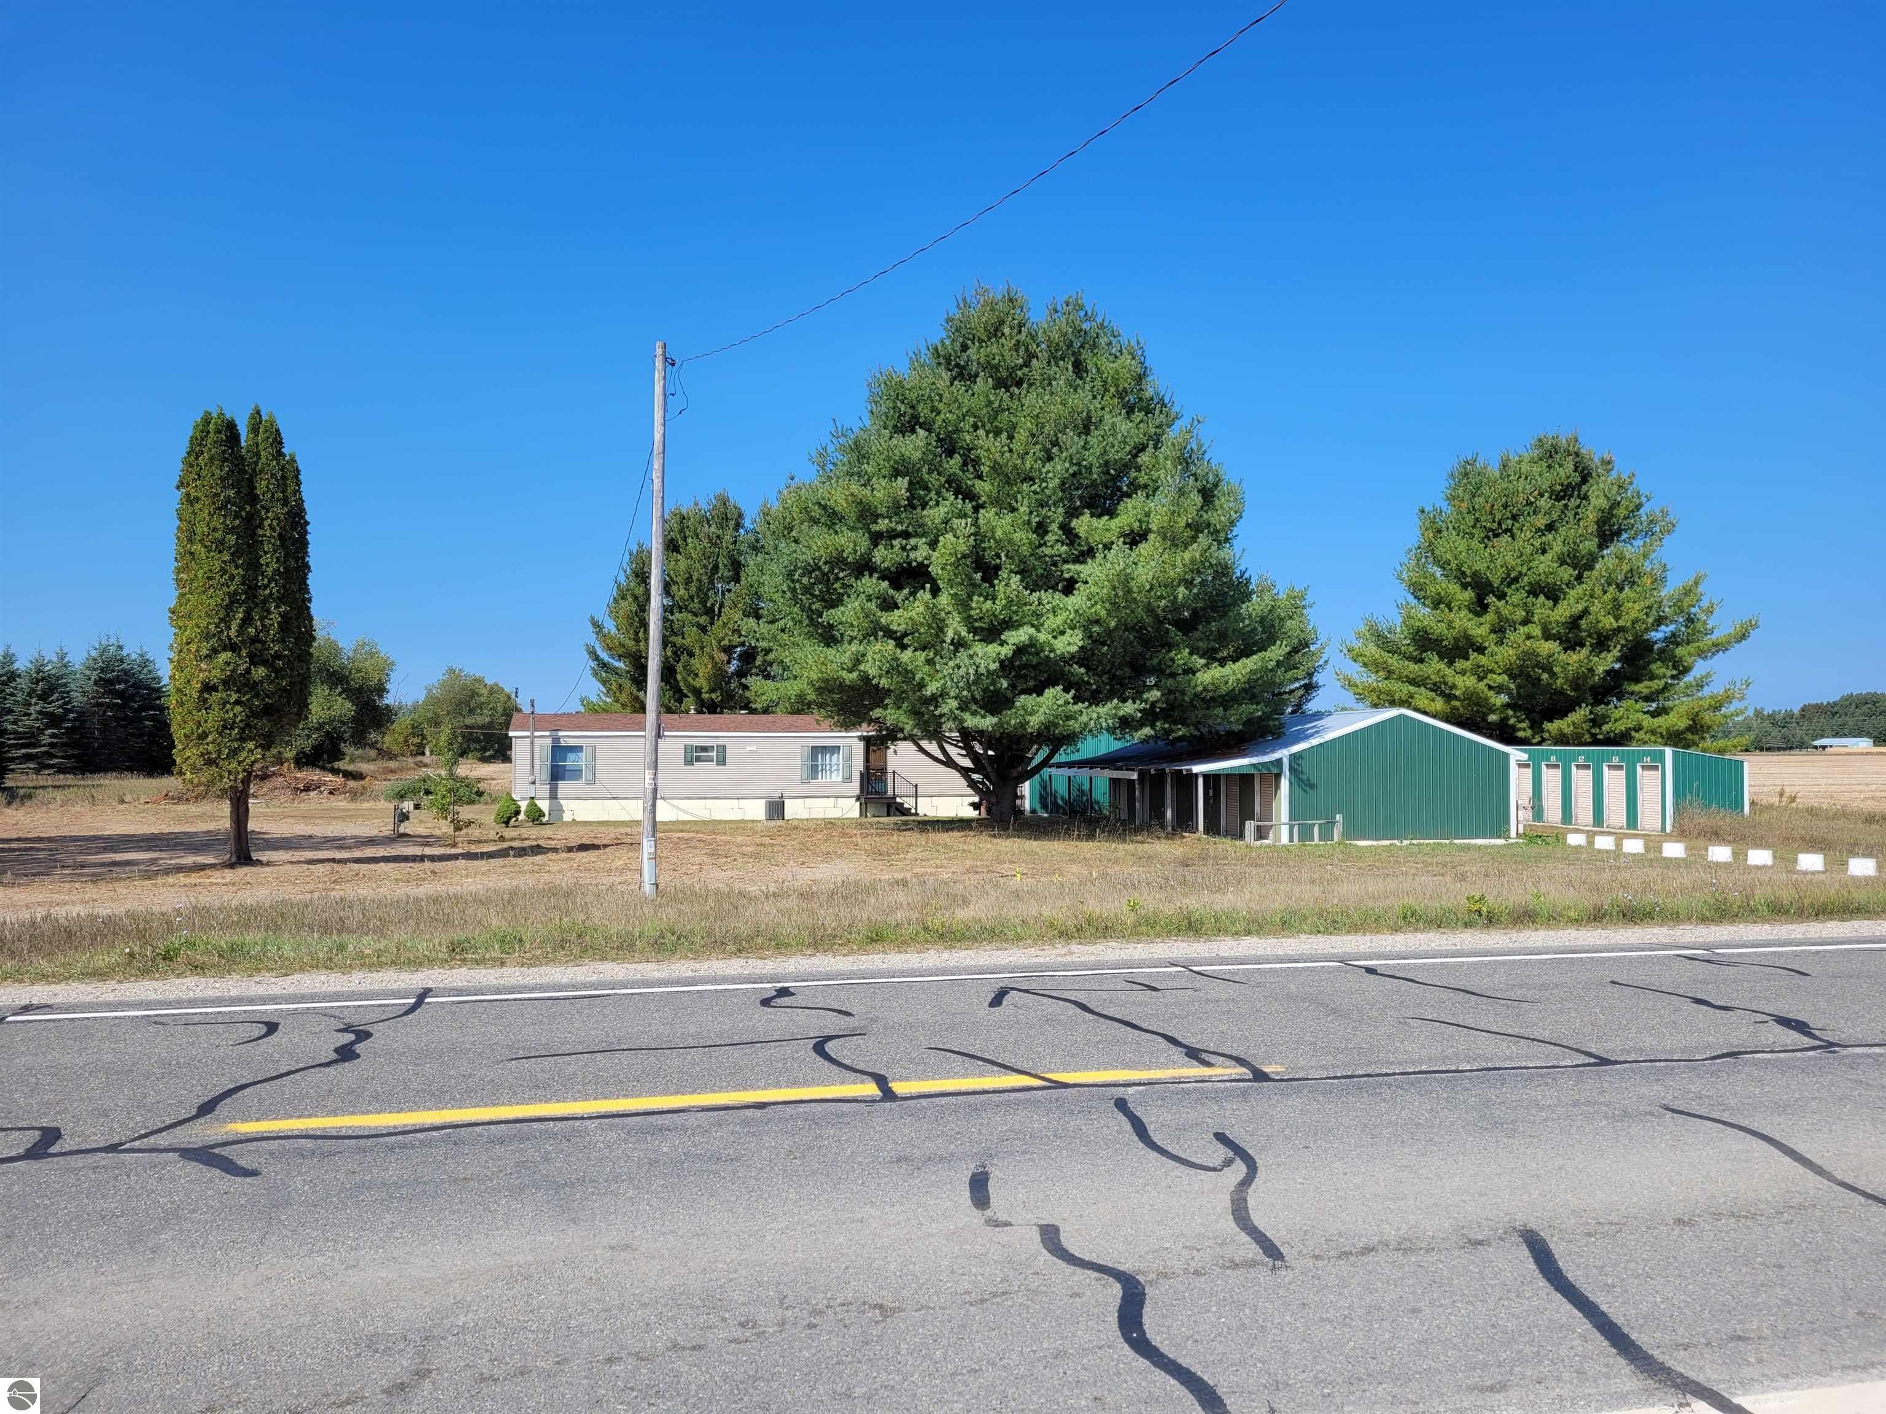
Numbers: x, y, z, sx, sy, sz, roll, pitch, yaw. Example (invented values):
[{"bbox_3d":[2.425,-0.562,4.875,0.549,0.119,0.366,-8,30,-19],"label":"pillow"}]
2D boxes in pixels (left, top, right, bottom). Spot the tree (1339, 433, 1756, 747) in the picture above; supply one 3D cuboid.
[{"bbox_3d":[28.181,-3.947,66.000,18.912,17.574,17.966,0,-2,0],"label":"tree"}]

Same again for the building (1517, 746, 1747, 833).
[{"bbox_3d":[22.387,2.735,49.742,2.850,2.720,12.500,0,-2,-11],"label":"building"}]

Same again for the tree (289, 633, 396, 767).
[{"bbox_3d":[-53.373,-0.520,125.000,10.142,11.832,9.634,0,-2,0],"label":"tree"}]

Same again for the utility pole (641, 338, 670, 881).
[{"bbox_3d":[-4.567,-1.369,22.500,0.250,8.848,0.250,1,0,0],"label":"utility pole"}]

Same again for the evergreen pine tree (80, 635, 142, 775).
[{"bbox_3d":[-65.704,-0.058,112.000,6.238,10.951,6.051,0,-2,0],"label":"evergreen pine tree"}]

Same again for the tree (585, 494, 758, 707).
[{"bbox_3d":[-12.305,-2.876,70.000,10.306,15.290,9.791,0,-2,0],"label":"tree"}]

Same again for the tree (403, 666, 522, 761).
[{"bbox_3d":[-49.696,0.830,145.000,13.272,9.954,11.945,0,-2,0],"label":"tree"}]

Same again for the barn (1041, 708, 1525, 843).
[{"bbox_3d":[10.629,2.208,49.220,10.435,3.870,16.500,0,-2,-11],"label":"barn"}]

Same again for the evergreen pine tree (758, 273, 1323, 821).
[{"bbox_3d":[3.120,-5.018,48.000,19.082,18.273,18.128,0,-2,0],"label":"evergreen pine tree"}]

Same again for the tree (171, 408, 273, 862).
[{"bbox_3d":[-16.768,-1.682,33.000,2.397,10.538,2.325,0,-2,0],"label":"tree"}]

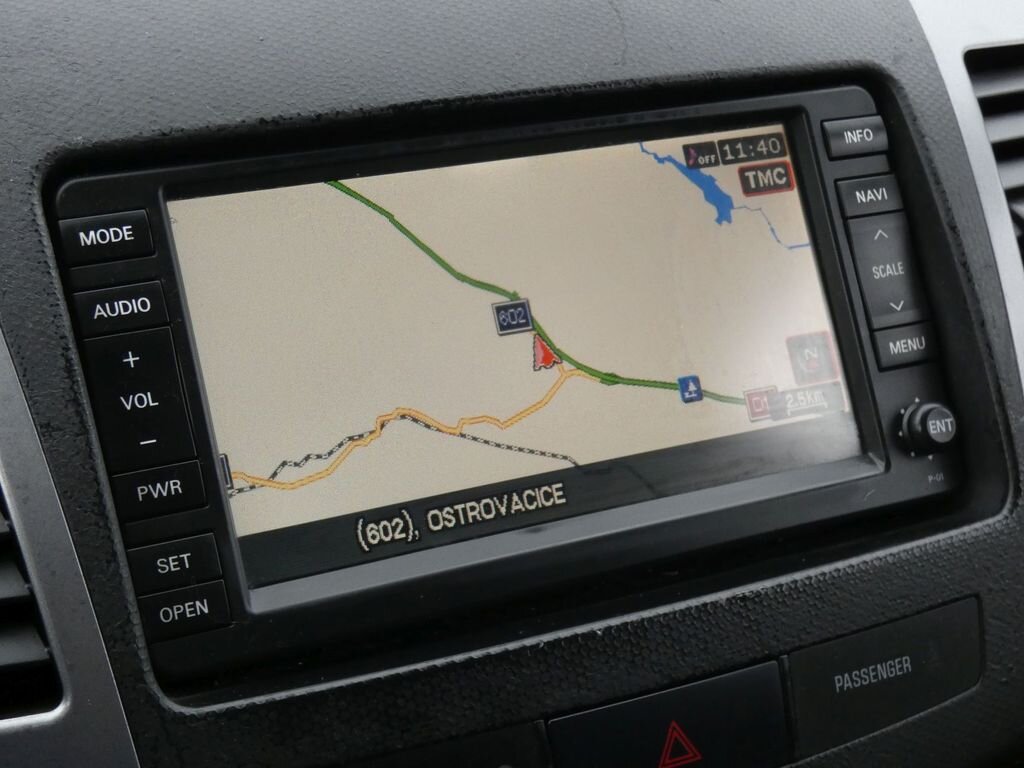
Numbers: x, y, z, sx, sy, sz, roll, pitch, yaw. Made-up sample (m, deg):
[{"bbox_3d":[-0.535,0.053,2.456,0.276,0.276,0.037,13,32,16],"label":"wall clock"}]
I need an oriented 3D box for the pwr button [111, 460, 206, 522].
[{"bbox_3d":[-0.070,0.022,0.369,0.018,0.009,0.004,-10,-5,-25],"label":"pwr button"}]

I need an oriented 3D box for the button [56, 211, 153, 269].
[{"bbox_3d":[-0.082,-0.029,0.374,0.018,0.009,0.004,-10,-5,-25],"label":"button"}]

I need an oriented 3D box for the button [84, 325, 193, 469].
[{"bbox_3d":[-0.074,0.003,0.371,0.018,0.027,0.004,-10,-5,-25],"label":"button"}]

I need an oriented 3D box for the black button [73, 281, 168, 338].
[{"bbox_3d":[-0.078,-0.015,0.373,0.018,0.009,0.004,-10,-5,-25],"label":"black button"}]

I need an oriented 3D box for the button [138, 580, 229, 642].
[{"bbox_3d":[-0.065,0.045,0.367,0.018,0.009,0.004,-10,-5,-25],"label":"button"}]

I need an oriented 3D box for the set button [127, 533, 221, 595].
[{"bbox_3d":[-0.067,0.036,0.368,0.018,0.008,0.004,-10,-5,-25],"label":"set button"}]

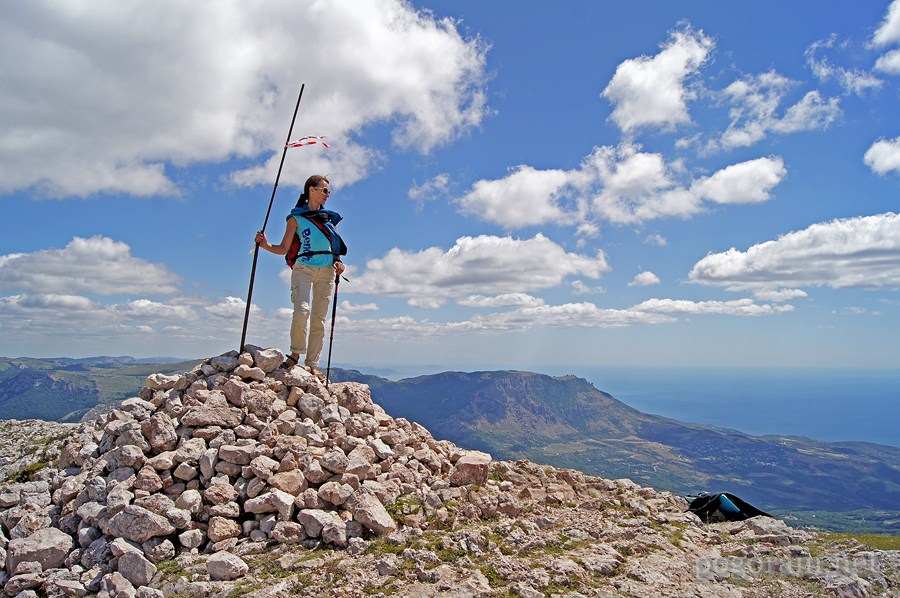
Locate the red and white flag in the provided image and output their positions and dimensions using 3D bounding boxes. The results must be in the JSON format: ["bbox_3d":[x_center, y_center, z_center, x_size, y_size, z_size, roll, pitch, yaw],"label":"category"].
[{"bbox_3d":[-1.212,-1.349,5.775,0.370,0.110,0.100,1,-5,-9],"label":"red and white flag"}]

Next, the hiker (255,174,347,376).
[{"bbox_3d":[-1.240,-0.217,5.631,0.680,1.660,0.500,3,-6,-36],"label":"hiker"}]

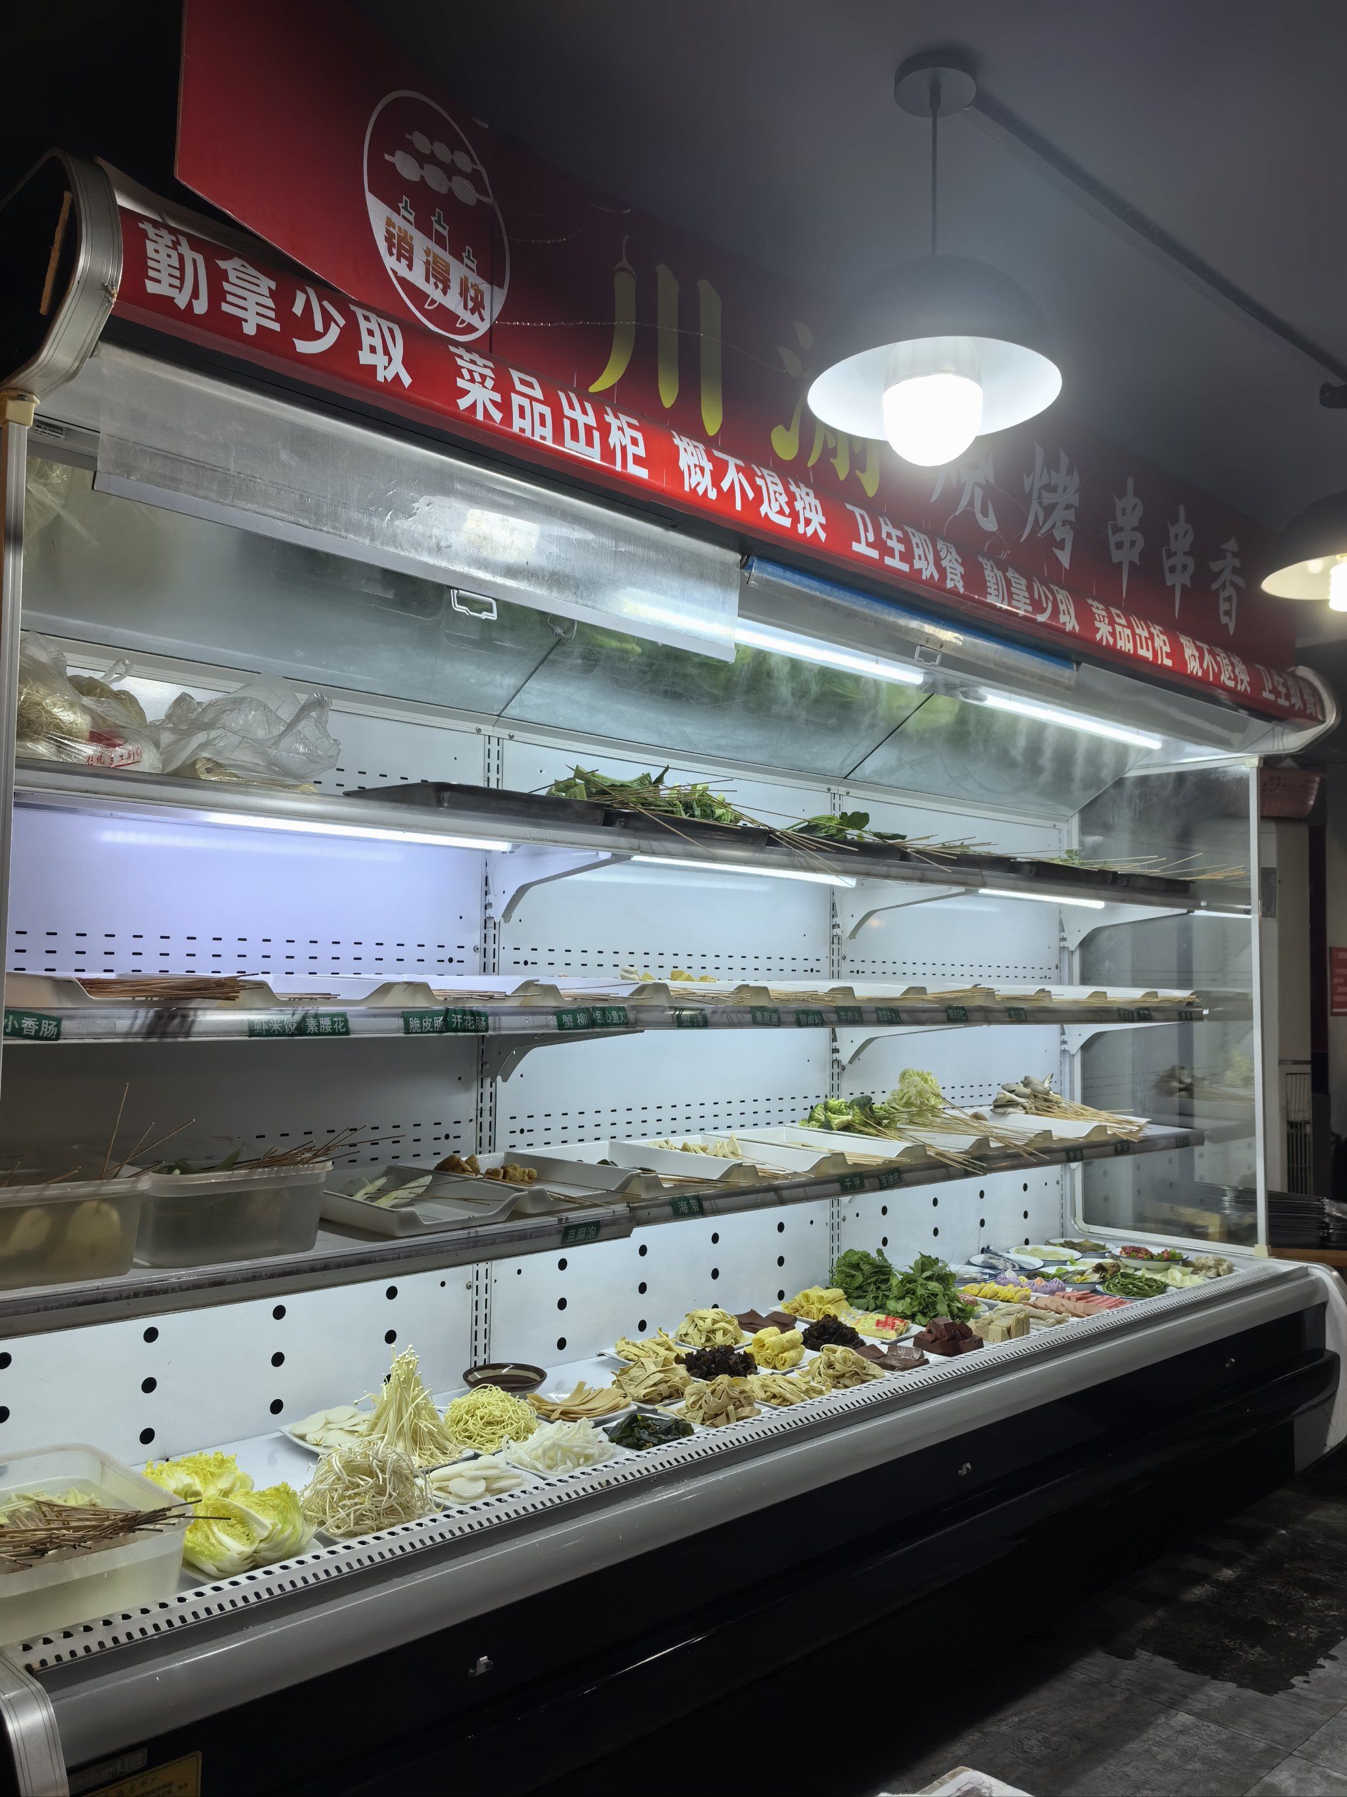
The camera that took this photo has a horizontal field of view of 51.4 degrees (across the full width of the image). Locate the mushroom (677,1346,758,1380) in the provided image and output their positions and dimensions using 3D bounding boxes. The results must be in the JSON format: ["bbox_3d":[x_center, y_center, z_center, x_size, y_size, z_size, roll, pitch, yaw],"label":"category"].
[{"bbox_3d":[0.076,0.803,2.443,0.132,0.050,0.130,4,-5,-45],"label":"mushroom"}]

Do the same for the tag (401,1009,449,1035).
[{"bbox_3d":[-0.336,0.167,1.895,0.071,0.031,0.005,4,-14,-45],"label":"tag"}]

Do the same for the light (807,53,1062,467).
[{"bbox_3d":[0.362,-0.883,1.947,0.345,0.555,0.345,1,-4,0],"label":"light"}]

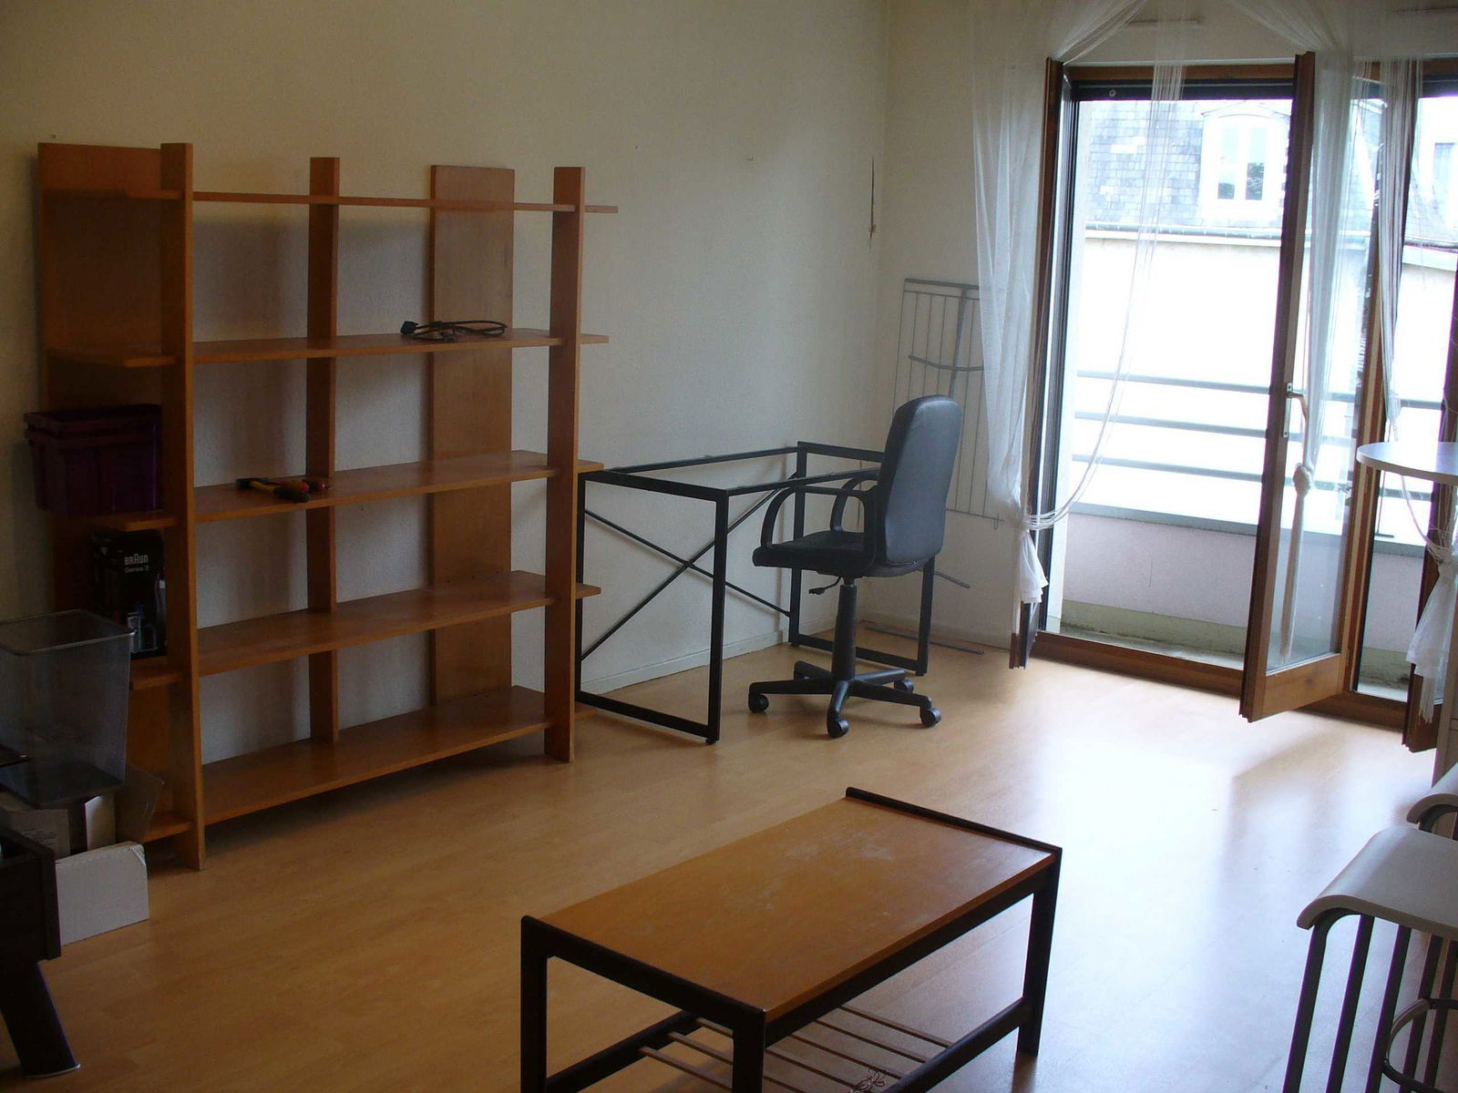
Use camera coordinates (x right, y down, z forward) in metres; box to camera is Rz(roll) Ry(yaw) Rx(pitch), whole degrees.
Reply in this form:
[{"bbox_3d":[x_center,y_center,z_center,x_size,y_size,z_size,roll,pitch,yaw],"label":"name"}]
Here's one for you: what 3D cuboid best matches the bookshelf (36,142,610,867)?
[{"bbox_3d":[-0.925,-0.148,3.885,0.400,1.610,1.430,10,14,39],"label":"bookshelf"}]

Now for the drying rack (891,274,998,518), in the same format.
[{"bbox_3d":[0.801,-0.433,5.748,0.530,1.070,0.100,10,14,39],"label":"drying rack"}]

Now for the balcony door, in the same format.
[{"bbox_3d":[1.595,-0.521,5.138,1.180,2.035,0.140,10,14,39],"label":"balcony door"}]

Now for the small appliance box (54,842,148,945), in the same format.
[{"bbox_3d":[-1.347,0.698,3.196,0.170,0.175,0.240,10,14,39],"label":"small appliance box"}]

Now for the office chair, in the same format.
[{"bbox_3d":[0.412,0.025,4.838,0.620,1.000,0.610,8,12,31],"label":"office chair"}]

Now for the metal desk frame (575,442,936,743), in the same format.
[{"bbox_3d":[0.114,0.106,5.064,0.590,0.740,1.070,10,14,39],"label":"metal desk frame"}]

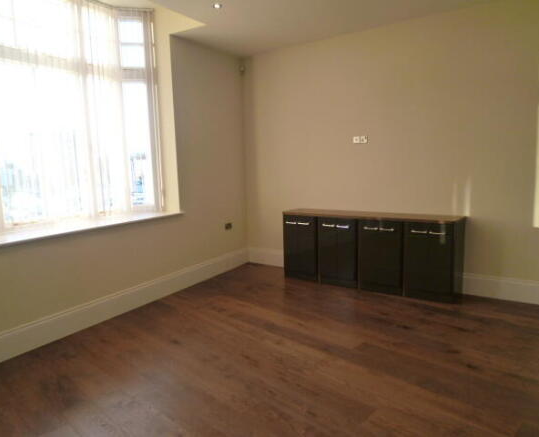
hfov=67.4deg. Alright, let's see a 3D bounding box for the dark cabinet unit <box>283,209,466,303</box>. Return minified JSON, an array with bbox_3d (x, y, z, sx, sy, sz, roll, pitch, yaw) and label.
[{"bbox_3d":[1.080,0.358,4.537,1.924,0.805,0.417,4,11,35],"label":"dark cabinet unit"}]

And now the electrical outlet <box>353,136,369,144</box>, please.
[{"bbox_3d":[1.034,-0.890,4.597,0.165,0.083,0.014,4,10,34],"label":"electrical outlet"}]

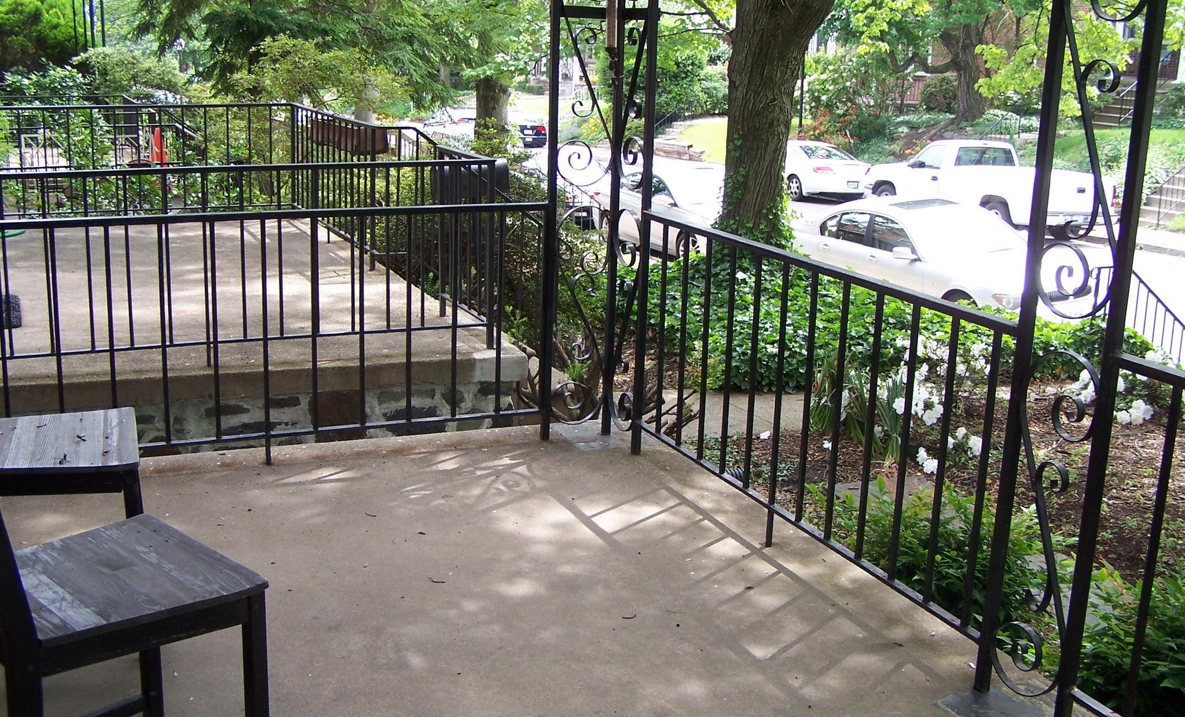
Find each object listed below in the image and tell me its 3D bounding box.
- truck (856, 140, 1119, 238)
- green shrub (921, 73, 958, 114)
[{"bbox_3d":[7.950,-3.558,26.670,1.990,1.830,5.600,-4,14,-24],"label":"truck"},{"bbox_3d":[10.310,-7.760,38.300,1.320,1.220,1.380,-5,16,-24],"label":"green shrub"}]

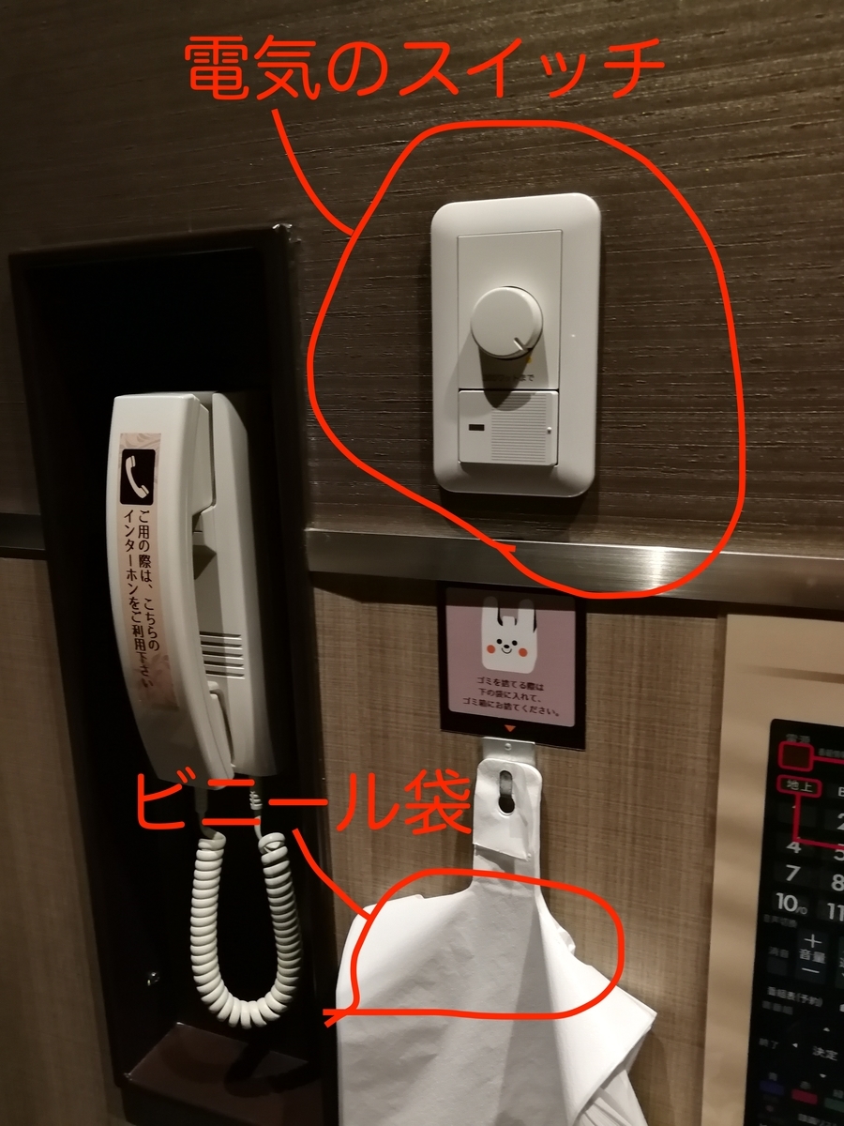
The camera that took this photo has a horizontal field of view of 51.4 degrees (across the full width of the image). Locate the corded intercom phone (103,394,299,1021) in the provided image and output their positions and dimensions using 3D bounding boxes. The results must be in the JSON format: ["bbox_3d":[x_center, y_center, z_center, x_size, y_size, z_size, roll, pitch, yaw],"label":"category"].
[{"bbox_3d":[-0.124,0.099,0.505,0.087,0.388,0.050,4,14,21],"label":"corded intercom phone"}]

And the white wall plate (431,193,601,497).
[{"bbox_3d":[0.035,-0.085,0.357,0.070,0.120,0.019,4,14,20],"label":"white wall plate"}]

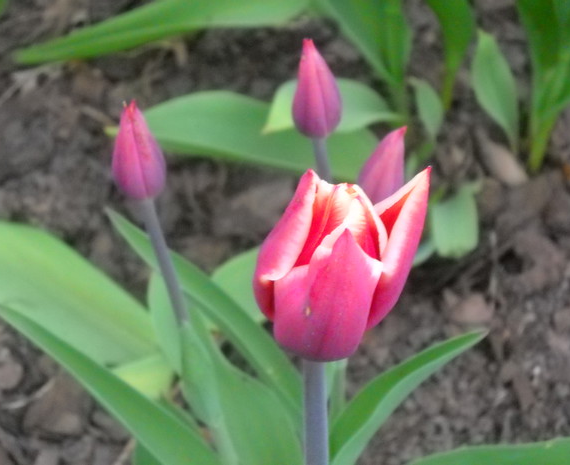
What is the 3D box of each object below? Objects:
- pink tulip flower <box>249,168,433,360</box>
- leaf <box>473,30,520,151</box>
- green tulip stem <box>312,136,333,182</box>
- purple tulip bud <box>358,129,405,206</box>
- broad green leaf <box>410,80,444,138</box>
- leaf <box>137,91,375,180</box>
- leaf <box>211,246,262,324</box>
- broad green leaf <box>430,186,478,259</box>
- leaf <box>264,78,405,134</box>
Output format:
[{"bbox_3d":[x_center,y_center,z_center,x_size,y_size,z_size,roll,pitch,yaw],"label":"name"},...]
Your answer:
[{"bbox_3d":[0.020,0.012,0.680,0.063,0.065,0.060,0,37,0],"label":"pink tulip flower"},{"bbox_3d":[0.119,-0.080,1.060,0.024,0.072,0.016,-13,36,10],"label":"leaf"},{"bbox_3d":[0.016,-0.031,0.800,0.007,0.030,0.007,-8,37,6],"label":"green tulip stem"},{"bbox_3d":[0.041,-0.026,0.780,0.022,0.046,0.022,11,36,-8],"label":"purple tulip bud"},{"bbox_3d":[0.079,-0.069,1.040,0.017,0.038,0.012,-12,36,9],"label":"broad green leaf"},{"bbox_3d":[-0.018,-0.052,1.000,0.138,0.030,0.044,-5,37,4],"label":"leaf"},{"bbox_3d":[-0.018,0.026,0.880,0.036,0.038,0.026,0,37,0],"label":"leaf"},{"bbox_3d":[0.089,-0.005,0.990,0.026,0.030,0.022,0,37,0],"label":"broad green leaf"},{"bbox_3d":[0.026,-0.069,1.030,0.076,0.022,0.026,0,37,0],"label":"leaf"}]

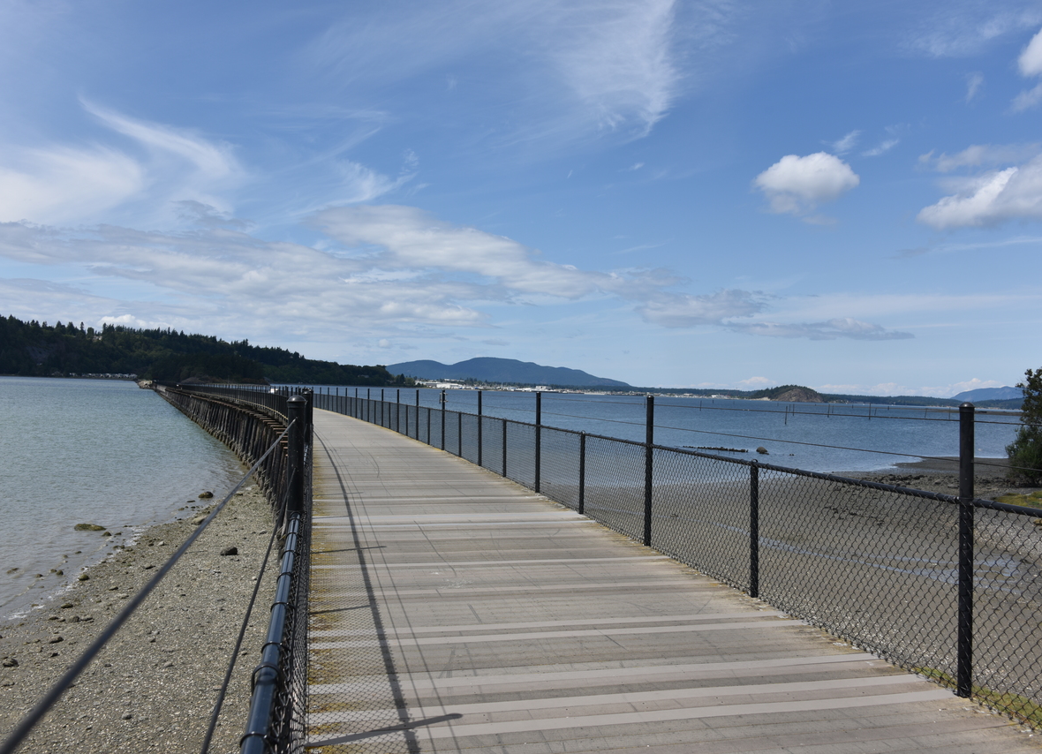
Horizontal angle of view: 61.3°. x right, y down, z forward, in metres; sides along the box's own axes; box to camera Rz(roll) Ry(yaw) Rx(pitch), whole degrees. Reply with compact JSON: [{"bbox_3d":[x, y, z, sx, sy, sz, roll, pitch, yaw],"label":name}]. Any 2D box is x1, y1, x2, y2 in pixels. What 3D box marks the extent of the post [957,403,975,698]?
[{"bbox_3d":[2.499,0.964,4.931,0.075,1.642,0.075,1,-1,-13],"label":"post"}]

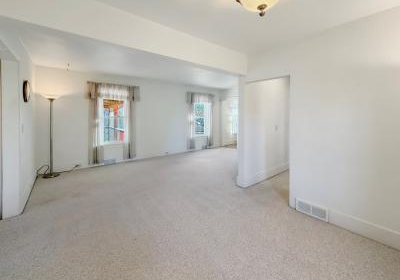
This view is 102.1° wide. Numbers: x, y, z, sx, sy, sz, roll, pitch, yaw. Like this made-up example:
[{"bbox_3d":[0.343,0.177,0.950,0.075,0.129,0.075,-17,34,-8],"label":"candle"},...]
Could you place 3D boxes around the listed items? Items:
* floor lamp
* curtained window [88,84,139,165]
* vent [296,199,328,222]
[{"bbox_3d":[-3.310,-0.100,3.610,0.350,1.820,0.350,-3,5,-35],"label":"floor lamp"},{"bbox_3d":[-2.370,-0.475,4.540,1.270,2.170,0.170,-3,5,-35],"label":"curtained window"},{"bbox_3d":[1.485,0.925,2.165,0.030,0.175,0.355,-4,6,-42],"label":"vent"}]

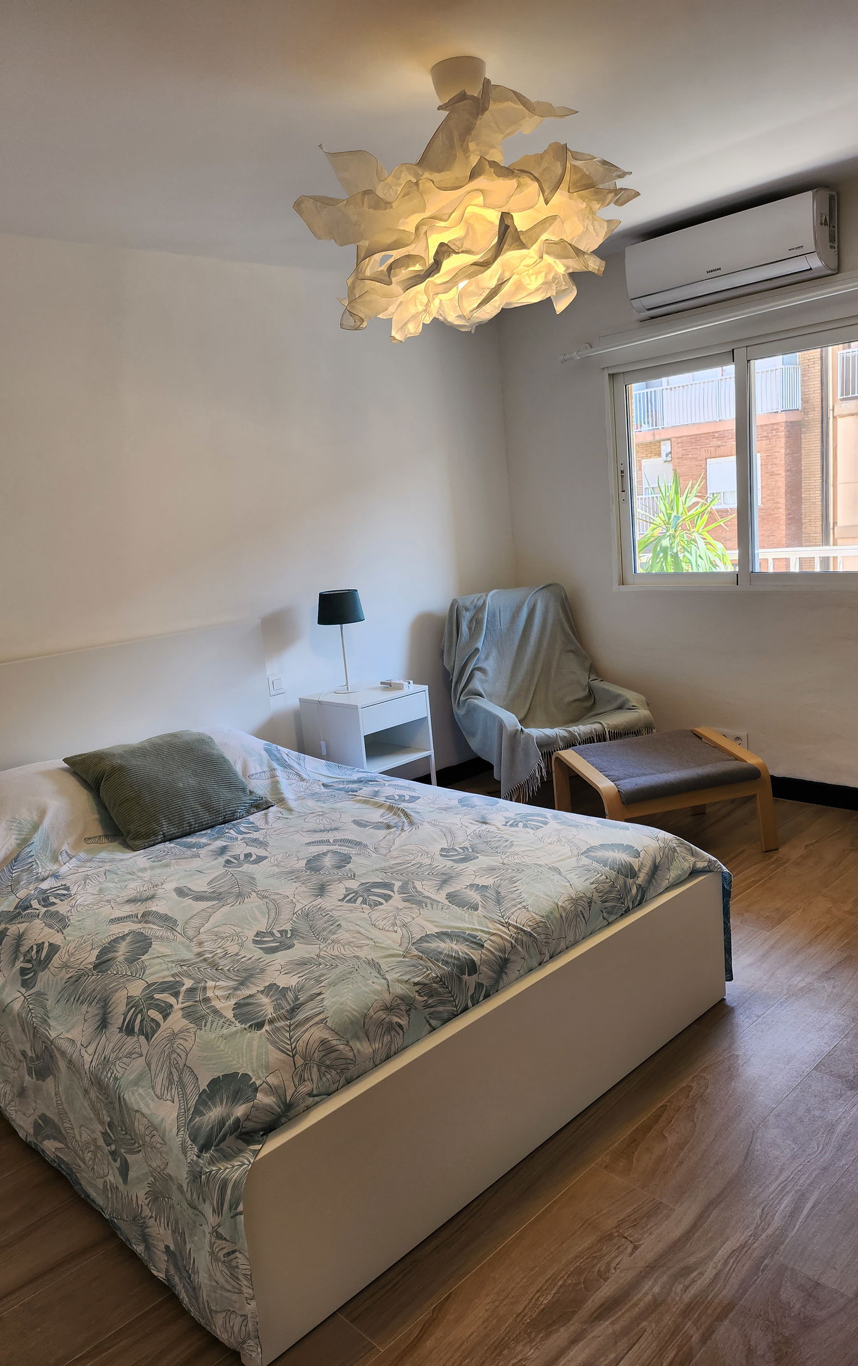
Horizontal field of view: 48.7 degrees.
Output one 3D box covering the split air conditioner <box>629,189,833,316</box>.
[{"bbox_3d":[1.203,-1.726,3.834,0.205,0.295,0.815,-15,14,-42],"label":"split air conditioner"}]

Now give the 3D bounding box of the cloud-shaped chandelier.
[{"bbox_3d":[0.090,-1.199,2.390,0.860,0.640,0.860,-15,14,-42],"label":"cloud-shaped chandelier"}]

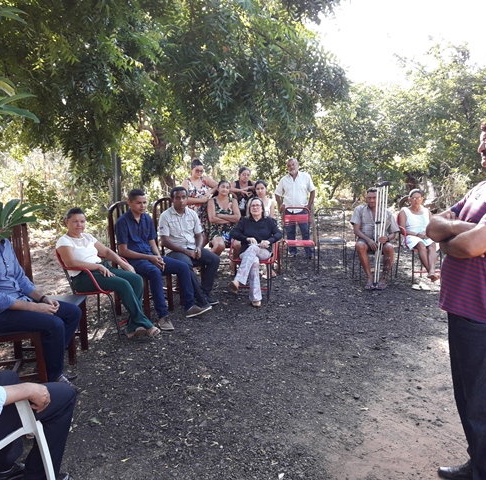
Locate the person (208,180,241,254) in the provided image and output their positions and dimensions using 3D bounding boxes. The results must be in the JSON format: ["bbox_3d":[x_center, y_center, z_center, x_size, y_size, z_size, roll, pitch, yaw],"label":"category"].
[{"bbox_3d":[-0.268,-0.184,7.696,0.500,1.330,0.750,-1,7,-6],"label":"person"}]

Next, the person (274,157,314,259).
[{"bbox_3d":[0.820,-0.493,8.301,0.570,1.650,0.350,1,7,11],"label":"person"}]

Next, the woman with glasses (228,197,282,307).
[{"bbox_3d":[0.169,0.086,6.037,0.600,1.190,0.800,1,7,6],"label":"woman with glasses"}]

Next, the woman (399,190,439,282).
[{"bbox_3d":[2.368,-0.080,7.001,0.480,1.210,0.700,-1,7,-10],"label":"woman"}]

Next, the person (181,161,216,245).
[{"bbox_3d":[-0.580,-0.273,6.766,0.560,1.580,0.420,-1,7,-11],"label":"person"}]

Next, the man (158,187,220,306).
[{"bbox_3d":[-0.570,0.024,5.764,0.520,1.230,0.830,-4,8,-30],"label":"man"}]

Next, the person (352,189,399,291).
[{"bbox_3d":[1.610,-0.045,6.421,0.530,1.210,0.700,0,7,3],"label":"person"}]

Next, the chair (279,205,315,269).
[{"bbox_3d":[0.839,0.001,7.865,0.450,0.920,0.480,-1,7,-5],"label":"chair"}]

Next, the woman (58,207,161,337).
[{"bbox_3d":[-1.202,0.274,4.687,0.820,1.140,0.560,3,8,24],"label":"woman"}]

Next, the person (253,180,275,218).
[{"bbox_3d":[0.300,-0.131,6.884,0.450,1.270,0.720,0,7,-3],"label":"person"}]

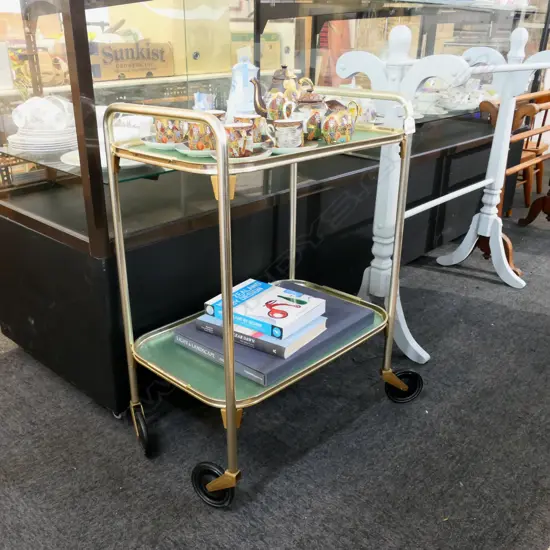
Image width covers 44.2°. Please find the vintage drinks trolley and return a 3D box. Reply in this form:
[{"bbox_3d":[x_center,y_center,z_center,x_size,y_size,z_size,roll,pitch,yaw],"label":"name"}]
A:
[{"bbox_3d":[-0.018,-0.026,1.636,0.386,0.783,0.613,19,27,40],"label":"vintage drinks trolley"}]

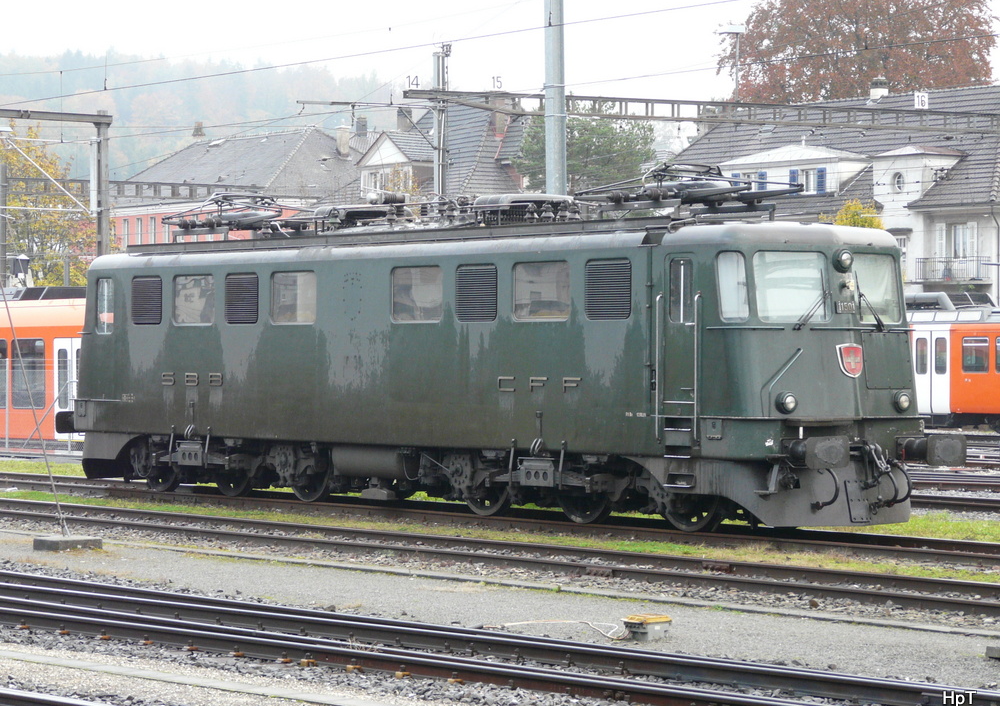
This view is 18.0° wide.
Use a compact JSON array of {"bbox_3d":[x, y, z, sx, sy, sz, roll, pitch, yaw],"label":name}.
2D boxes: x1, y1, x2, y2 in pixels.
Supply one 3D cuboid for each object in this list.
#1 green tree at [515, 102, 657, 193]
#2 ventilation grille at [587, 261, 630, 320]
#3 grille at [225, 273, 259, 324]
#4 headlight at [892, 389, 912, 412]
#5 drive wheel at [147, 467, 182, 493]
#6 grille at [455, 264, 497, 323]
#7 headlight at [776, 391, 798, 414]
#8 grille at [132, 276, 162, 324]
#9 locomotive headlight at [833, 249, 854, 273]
[{"bbox_3d":[3.937,-5.306,145.000,6.600,12.400,6.600,0,0,0],"label":"green tree"},{"bbox_3d":[1.334,-0.762,38.295,0.060,0.750,0.920,-1,0,-36],"label":"ventilation grille"},{"bbox_3d":[-3.700,-0.780,45.329,0.060,0.750,0.920,-1,0,-36],"label":"grille"},{"bbox_3d":[4.794,0.574,37.478,0.270,0.270,0.150,-1,0,-36],"label":"headlight"},{"bbox_3d":[-5.198,1.516,48.714,0.150,1.250,1.250,-1,0,-36],"label":"drive wheel"},{"bbox_3d":[-0.287,-0.768,40.559,0.060,0.750,0.920,-1,0,-36],"label":"grille"},{"bbox_3d":[3.336,0.576,36.435,0.270,0.270,0.150,-1,0,-36],"label":"headlight"},{"bbox_3d":[-5.321,-0.785,47.594,0.060,0.750,0.920,-1,0,-36],"label":"grille"},{"bbox_3d":[4.043,-1.081,36.962,0.280,0.280,0.150,-1,0,-36],"label":"locomotive headlight"}]

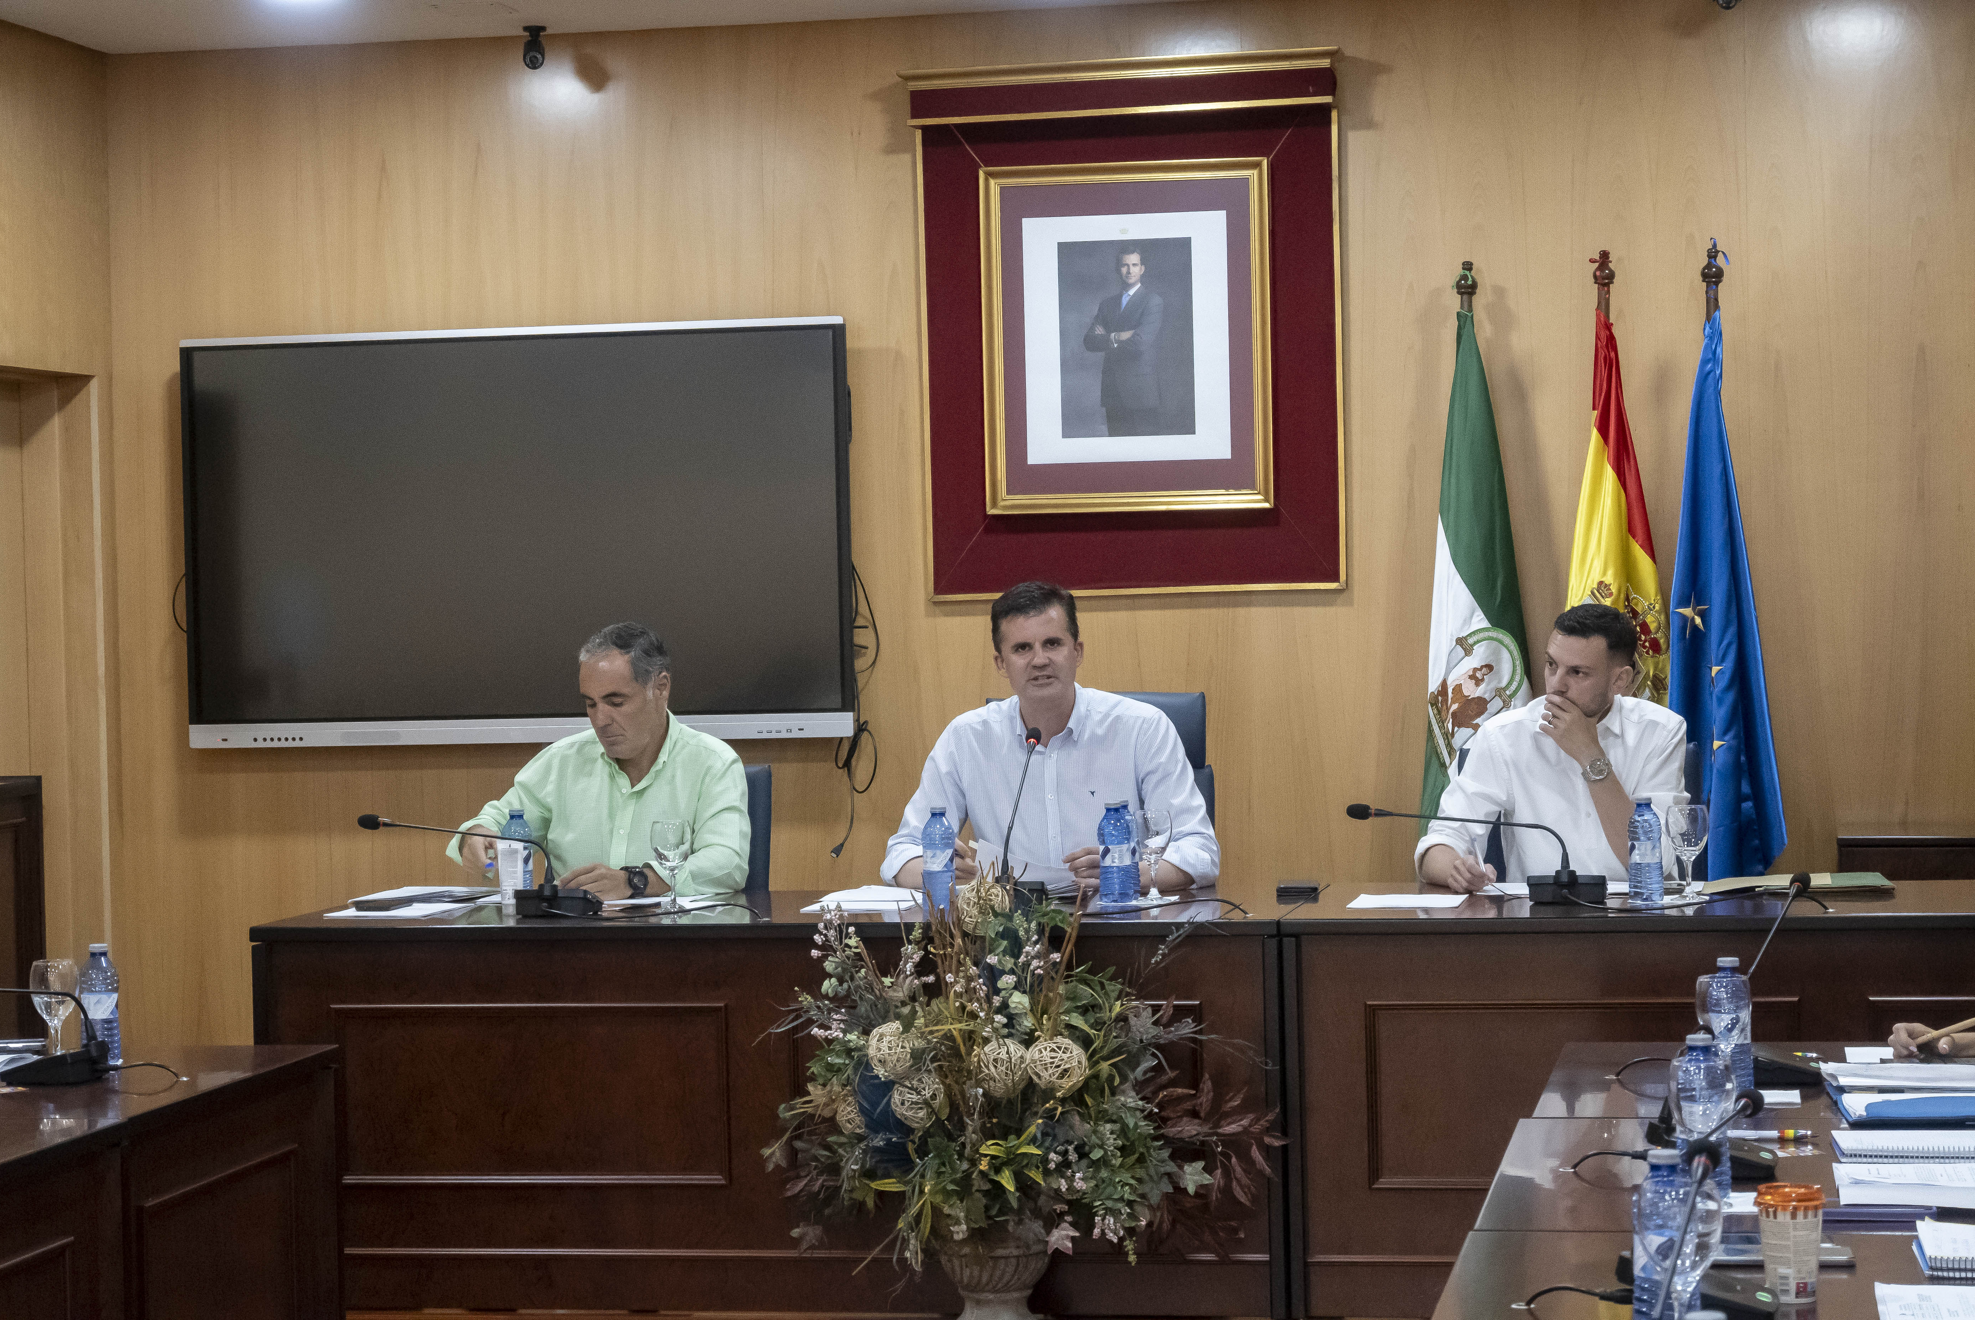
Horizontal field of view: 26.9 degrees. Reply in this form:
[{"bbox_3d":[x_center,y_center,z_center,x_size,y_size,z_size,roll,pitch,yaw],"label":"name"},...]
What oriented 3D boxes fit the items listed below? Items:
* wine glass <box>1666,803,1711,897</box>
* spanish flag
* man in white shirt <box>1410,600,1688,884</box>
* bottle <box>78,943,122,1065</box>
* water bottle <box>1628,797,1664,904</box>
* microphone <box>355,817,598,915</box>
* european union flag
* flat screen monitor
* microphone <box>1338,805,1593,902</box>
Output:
[{"bbox_3d":[1.355,0.371,7.980,0.081,0.181,0.081,-1,1,11],"label":"wine glass"},{"bbox_3d":[1.476,-0.057,9.414,0.285,1.480,0.220,-1,1,11],"label":"spanish flag"},{"bbox_3d":[1.181,0.548,8.426,0.580,1.331,0.750,-1,1,18],"label":"man in white shirt"},{"bbox_3d":[-1.519,0.590,7.070,0.067,0.204,0.067,-1,1,11],"label":"bottle"},{"bbox_3d":[1.279,0.367,8.015,0.067,0.204,0.067,-1,1,11],"label":"water bottle"},{"bbox_3d":[-1.030,0.413,8.383,0.507,0.205,0.160,-1,1,11],"label":"microphone"},{"bbox_3d":[1.697,-0.069,9.370,0.280,1.450,0.220,-1,1,11],"label":"european union flag"},{"bbox_3d":[-1.172,-0.309,10.284,1.712,1.028,0.090,-1,1,11],"label":"flat screen monitor"},{"bbox_3d":[0.963,0.376,8.103,0.505,0.196,0.150,-1,1,11],"label":"microphone"}]

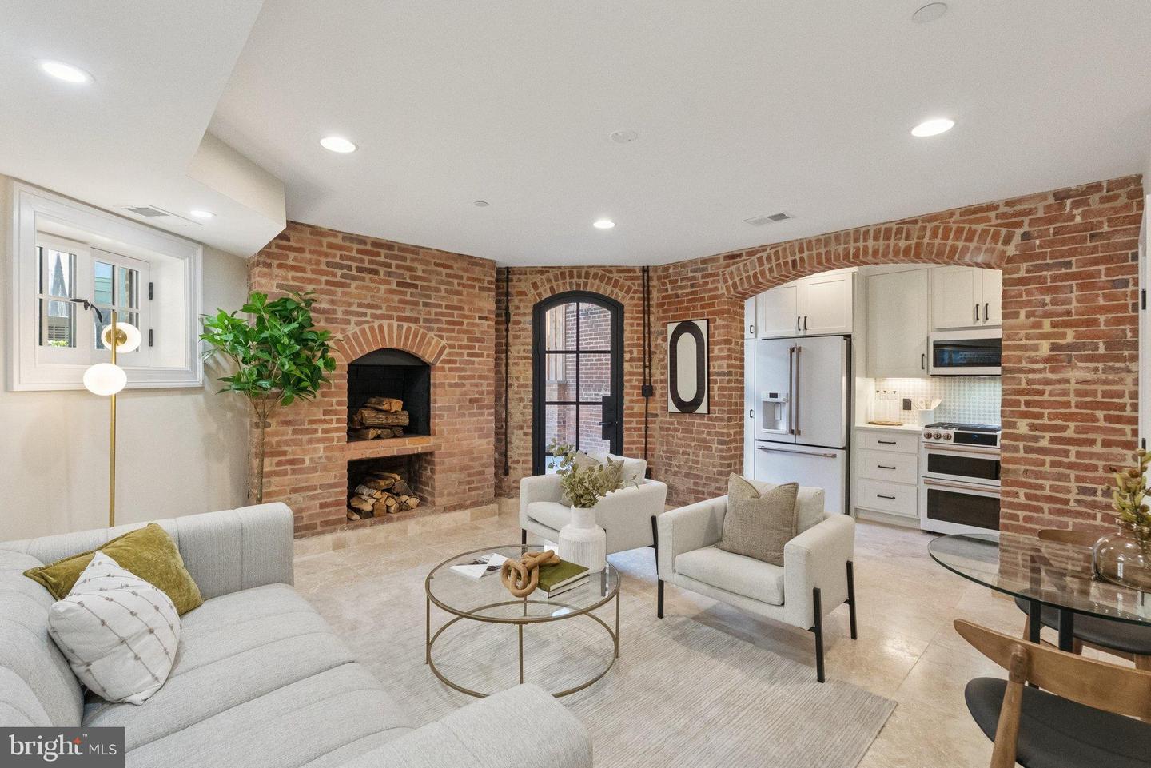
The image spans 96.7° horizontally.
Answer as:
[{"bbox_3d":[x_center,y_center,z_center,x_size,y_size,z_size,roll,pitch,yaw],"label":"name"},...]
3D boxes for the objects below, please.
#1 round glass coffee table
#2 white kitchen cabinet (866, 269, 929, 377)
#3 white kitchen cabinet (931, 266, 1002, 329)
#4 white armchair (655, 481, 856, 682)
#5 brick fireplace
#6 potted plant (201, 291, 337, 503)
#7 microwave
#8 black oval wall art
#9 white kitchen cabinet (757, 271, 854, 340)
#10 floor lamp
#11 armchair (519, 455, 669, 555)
[{"bbox_3d":[-0.242,1.118,2.455,0.930,0.430,0.930,0,1,-3],"label":"round glass coffee table"},{"bbox_3d":[3.266,-0.577,5.147,0.527,1.022,0.330,1,0,44],"label":"white kitchen cabinet"},{"bbox_3d":[3.708,-0.785,4.630,0.762,0.575,0.355,1,1,43],"label":"white kitchen cabinet"},{"bbox_3d":[0.987,0.936,2.775,0.878,0.760,0.720,1,0,44],"label":"white armchair"},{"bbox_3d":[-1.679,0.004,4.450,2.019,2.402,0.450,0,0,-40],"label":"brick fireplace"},{"bbox_3d":[-1.899,0.358,3.152,0.730,1.862,0.730,1,0,3],"label":"potted plant"},{"bbox_3d":[3.680,-0.267,4.611,0.760,0.410,0.410,1,1,43],"label":"microwave"},{"bbox_3d":[1.047,-0.154,4.781,0.445,0.863,0.040,1,0,44],"label":"black oval wall art"},{"bbox_3d":[2.556,-0.795,5.523,0.945,0.585,0.630,1,1,43],"label":"white kitchen cabinet"},{"bbox_3d":[-2.192,0.469,2.422,0.270,1.641,0.380,0,0,-27],"label":"floor lamp"},{"bbox_3d":[0.132,0.925,3.656,0.720,0.760,0.878,0,0,-39],"label":"armchair"}]

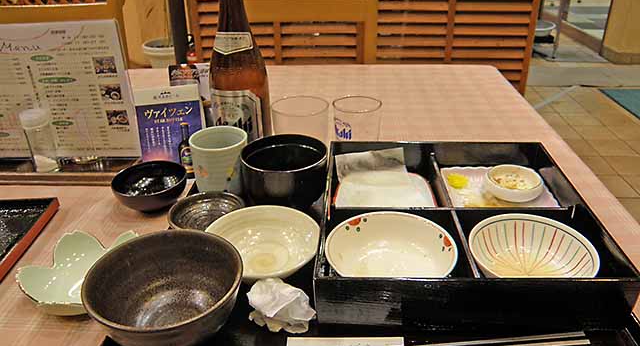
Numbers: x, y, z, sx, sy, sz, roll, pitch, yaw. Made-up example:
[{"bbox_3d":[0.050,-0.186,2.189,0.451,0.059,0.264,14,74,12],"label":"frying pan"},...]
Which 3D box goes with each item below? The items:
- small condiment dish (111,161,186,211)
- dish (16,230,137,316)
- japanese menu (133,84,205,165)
[{"bbox_3d":[-0.203,0.023,0.578,0.088,0.037,0.088,0,28,0],"label":"small condiment dish"},{"bbox_3d":[-0.200,0.097,0.439,0.124,0.038,0.116,0,28,0],"label":"dish"},{"bbox_3d":[-0.193,-0.053,0.627,0.082,0.127,0.025,-8,24,-15],"label":"japanese menu"}]

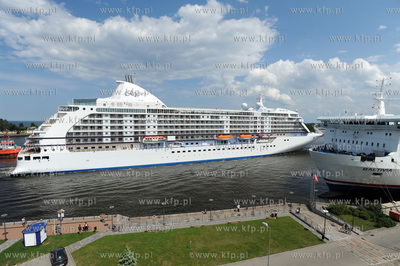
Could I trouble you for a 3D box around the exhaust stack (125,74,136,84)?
[{"bbox_3d":[-39.749,-30.450,107.000,4.800,4.600,3.600,-1,4,-21],"label":"exhaust stack"}]

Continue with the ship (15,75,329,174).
[{"bbox_3d":[11.558,-8.328,126.678,207.300,49.500,28.800,-1,4,-21],"label":"ship"}]

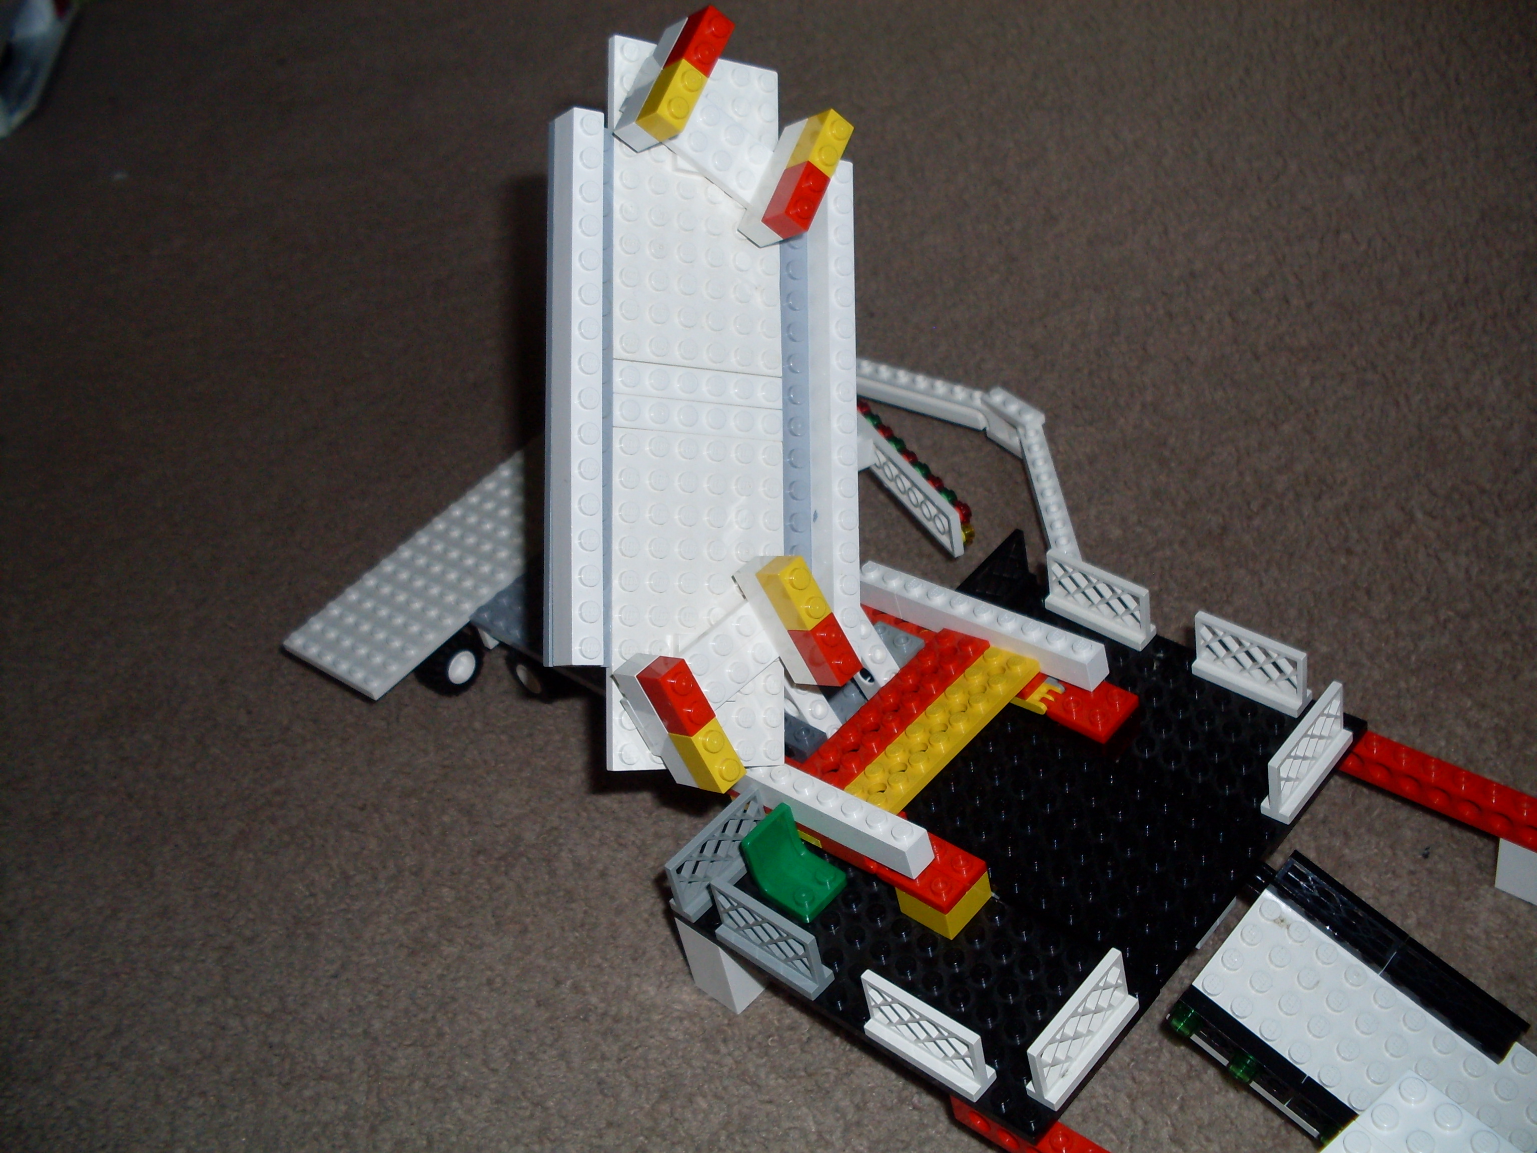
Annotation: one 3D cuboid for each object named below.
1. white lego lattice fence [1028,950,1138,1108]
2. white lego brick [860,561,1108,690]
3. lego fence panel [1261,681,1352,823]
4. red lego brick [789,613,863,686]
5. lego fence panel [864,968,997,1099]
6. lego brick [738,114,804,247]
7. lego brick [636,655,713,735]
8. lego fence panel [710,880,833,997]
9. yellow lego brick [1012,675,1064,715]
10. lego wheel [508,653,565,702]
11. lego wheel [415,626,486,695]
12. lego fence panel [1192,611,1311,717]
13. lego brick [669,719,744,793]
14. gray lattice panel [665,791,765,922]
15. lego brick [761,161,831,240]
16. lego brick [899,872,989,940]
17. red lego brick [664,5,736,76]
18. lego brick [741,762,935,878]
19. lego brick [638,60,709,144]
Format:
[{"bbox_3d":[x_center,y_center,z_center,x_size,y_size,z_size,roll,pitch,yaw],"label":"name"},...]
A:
[{"bbox_3d":[0.069,0.099,0.372,0.008,0.019,0.032,24,52,37],"label":"white lego lattice fence"},{"bbox_3d":[0.056,0.012,0.456,0.079,0.011,0.008,21,51,41],"label":"white lego brick"},{"bbox_3d":[0.137,0.044,0.427,0.008,0.019,0.032,25,54,36],"label":"lego fence panel"},{"bbox_3d":[0.014,0.018,0.412,0.008,0.016,0.011,-40,20,-31],"label":"red lego brick"},{"bbox_3d":[0.035,0.102,0.381,0.032,0.019,0.008,24,52,37],"label":"lego fence panel"},{"bbox_3d":[0.004,-0.099,0.423,0.010,0.008,0.032,-4,58,54],"label":"lego brick"},{"bbox_3d":[-0.020,0.027,0.381,0.008,0.016,0.011,-41,23,-28],"label":"lego brick"},{"bbox_3d":[0.000,0.087,0.408,0.032,0.019,0.008,24,52,37],"label":"lego fence panel"},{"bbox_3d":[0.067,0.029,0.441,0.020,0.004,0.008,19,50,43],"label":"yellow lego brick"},{"bbox_3d":[-0.073,0.030,0.546,0.021,0.021,0.012,24,52,36],"label":"lego wheel"},{"bbox_3d":[-0.105,0.028,0.555,0.012,0.022,0.022,22,52,35],"label":"lego wheel"},{"bbox_3d":[0.129,0.022,0.451,0.032,0.019,0.008,25,55,37],"label":"lego fence panel"},{"bbox_3d":[-0.013,0.040,0.386,0.008,0.016,0.011,-41,23,-28],"label":"lego brick"},{"bbox_3d":[-0.013,0.071,0.432,0.008,0.019,0.032,24,52,37],"label":"gray lattice panel"},{"bbox_3d":[0.007,-0.092,0.413,0.011,0.008,0.016,-4,57,54],"label":"lego brick"},{"bbox_3d":[0.043,0.077,0.414,0.016,0.010,0.016,24,52,37],"label":"lego brick"},{"bbox_3d":[-0.016,-0.125,0.398,0.011,0.008,0.016,-4,58,54],"label":"red lego brick"},{"bbox_3d":[0.013,0.057,0.420,0.065,0.011,0.008,21,51,41],"label":"lego brick"},{"bbox_3d":[-0.022,-0.111,0.393,0.011,0.008,0.016,-4,58,54],"label":"lego brick"}]

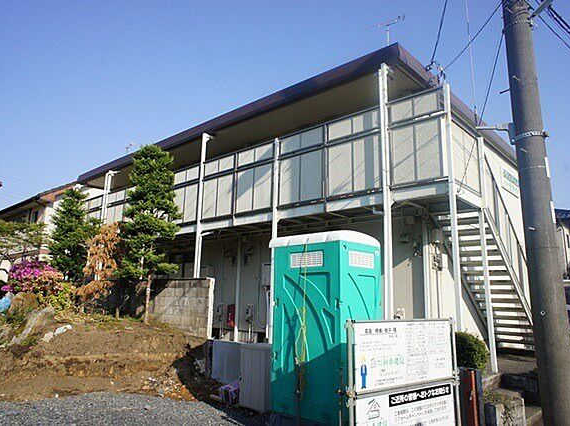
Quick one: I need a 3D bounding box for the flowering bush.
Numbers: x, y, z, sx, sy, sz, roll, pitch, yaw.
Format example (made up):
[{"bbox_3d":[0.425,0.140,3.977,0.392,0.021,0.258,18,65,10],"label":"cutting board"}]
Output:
[{"bbox_3d":[-6.378,1.700,10.900,1.300,0.930,1.150,8,-13,-29],"label":"flowering bush"}]

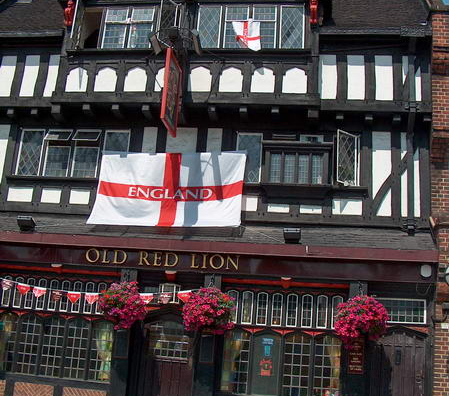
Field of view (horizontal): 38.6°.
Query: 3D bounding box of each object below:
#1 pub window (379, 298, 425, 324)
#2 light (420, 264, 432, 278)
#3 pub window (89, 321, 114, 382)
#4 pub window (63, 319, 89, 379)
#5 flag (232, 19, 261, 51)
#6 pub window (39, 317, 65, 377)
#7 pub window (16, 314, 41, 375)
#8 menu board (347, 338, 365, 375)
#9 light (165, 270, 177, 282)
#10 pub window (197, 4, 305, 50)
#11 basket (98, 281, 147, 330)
[{"bbox_3d":[3.202,2.077,11.769,0.964,0.406,0.080,2,-15,8],"label":"pub window"},{"bbox_3d":[3.586,1.305,11.377,0.206,0.233,0.110,2,-15,8],"label":"light"},{"bbox_3d":[-2.271,2.837,11.871,0.410,1.093,0.100,2,-15,8],"label":"pub window"},{"bbox_3d":[-2.833,2.881,12.337,0.493,1.142,0.090,2,-15,8],"label":"pub window"},{"bbox_3d":[0.453,-3.284,12.892,0.550,0.730,0.100,2,-15,8],"label":"flag"},{"bbox_3d":[-3.248,2.823,12.119,0.460,1.120,0.100,2,-15,8],"label":"pub window"},{"bbox_3d":[-3.682,2.758,12.065,0.400,1.074,0.100,2,-15,8],"label":"pub window"},{"bbox_3d":[2.305,2.766,11.228,0.278,0.611,0.040,2,-15,8],"label":"menu board"},{"bbox_3d":[-1.023,1.488,12.133,0.222,0.223,0.180,2,-15,8],"label":"light"},{"bbox_3d":[0.552,-3.500,13.097,2.200,1.040,0.140,2,-15,8],"label":"pub window"},{"bbox_3d":[-1.839,1.948,11.611,0.920,0.880,0.850,2,-15,8],"label":"basket"}]

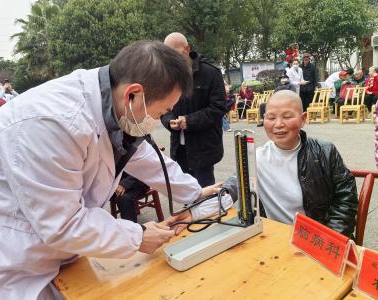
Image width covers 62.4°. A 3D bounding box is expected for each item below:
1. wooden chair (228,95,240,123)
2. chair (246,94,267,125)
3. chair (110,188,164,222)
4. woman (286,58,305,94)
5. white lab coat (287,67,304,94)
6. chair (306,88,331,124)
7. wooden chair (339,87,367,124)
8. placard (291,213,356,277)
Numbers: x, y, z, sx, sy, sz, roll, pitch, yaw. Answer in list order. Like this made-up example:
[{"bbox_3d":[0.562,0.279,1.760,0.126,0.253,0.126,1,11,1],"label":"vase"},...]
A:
[{"bbox_3d":[1.337,-1.270,9.829,0.410,0.800,0.400,-13,13,-26],"label":"wooden chair"},{"bbox_3d":[1.931,-1.154,8.917,0.410,0.800,0.400,-16,15,-39],"label":"chair"},{"bbox_3d":[-0.569,0.377,2.920,0.490,0.800,0.500,-13,13,-30],"label":"chair"},{"bbox_3d":[2.837,-1.526,8.196,0.480,1.600,0.400,-7,12,0],"label":"woman"},{"bbox_3d":[2.819,-1.682,8.164,0.470,0.880,0.380,-7,12,0],"label":"white lab coat"},{"bbox_3d":[3.244,-1.079,7.781,0.410,0.800,0.400,-17,15,-40],"label":"chair"},{"bbox_3d":[3.802,-1.031,7.222,0.410,0.800,0.400,-17,15,-40],"label":"wooden chair"},{"bbox_3d":[0.384,0.262,0.905,0.068,0.098,0.205,-11,12,-18],"label":"placard"}]

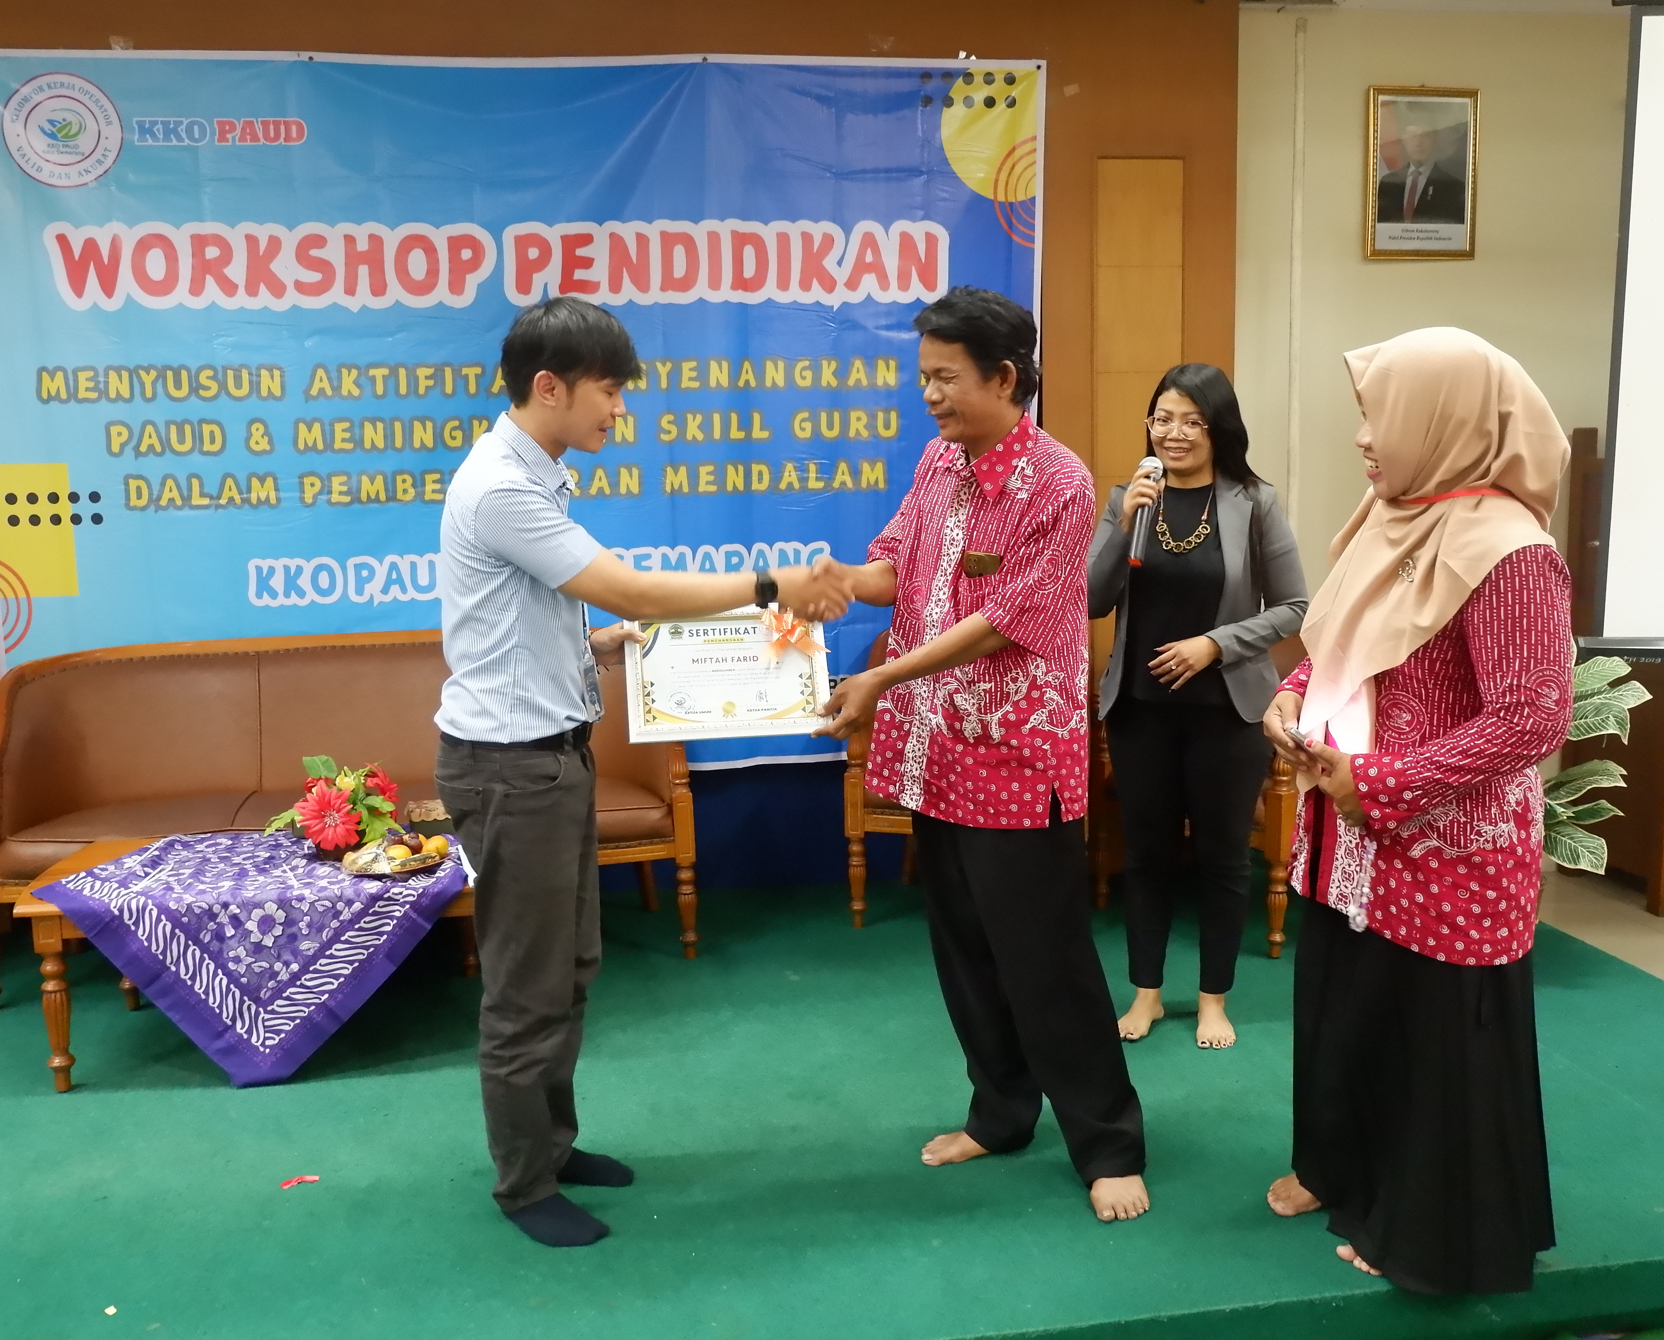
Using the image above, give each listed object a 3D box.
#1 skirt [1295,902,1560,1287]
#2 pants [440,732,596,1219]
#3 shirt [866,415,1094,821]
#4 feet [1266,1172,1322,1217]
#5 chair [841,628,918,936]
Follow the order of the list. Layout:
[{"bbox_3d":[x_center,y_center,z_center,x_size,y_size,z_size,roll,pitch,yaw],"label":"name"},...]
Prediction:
[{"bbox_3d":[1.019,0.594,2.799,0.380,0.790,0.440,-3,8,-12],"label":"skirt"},{"bbox_3d":[-0.540,0.529,2.869,0.290,0.840,0.350,-1,8,2],"label":"pants"},{"bbox_3d":[0.271,-0.071,2.848,0.480,0.730,0.340,7,11,44],"label":"shirt"},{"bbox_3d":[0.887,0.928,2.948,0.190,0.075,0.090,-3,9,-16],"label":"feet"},{"bbox_3d":[0.434,0.274,4.708,0.680,0.860,0.640,1,8,14],"label":"chair"}]

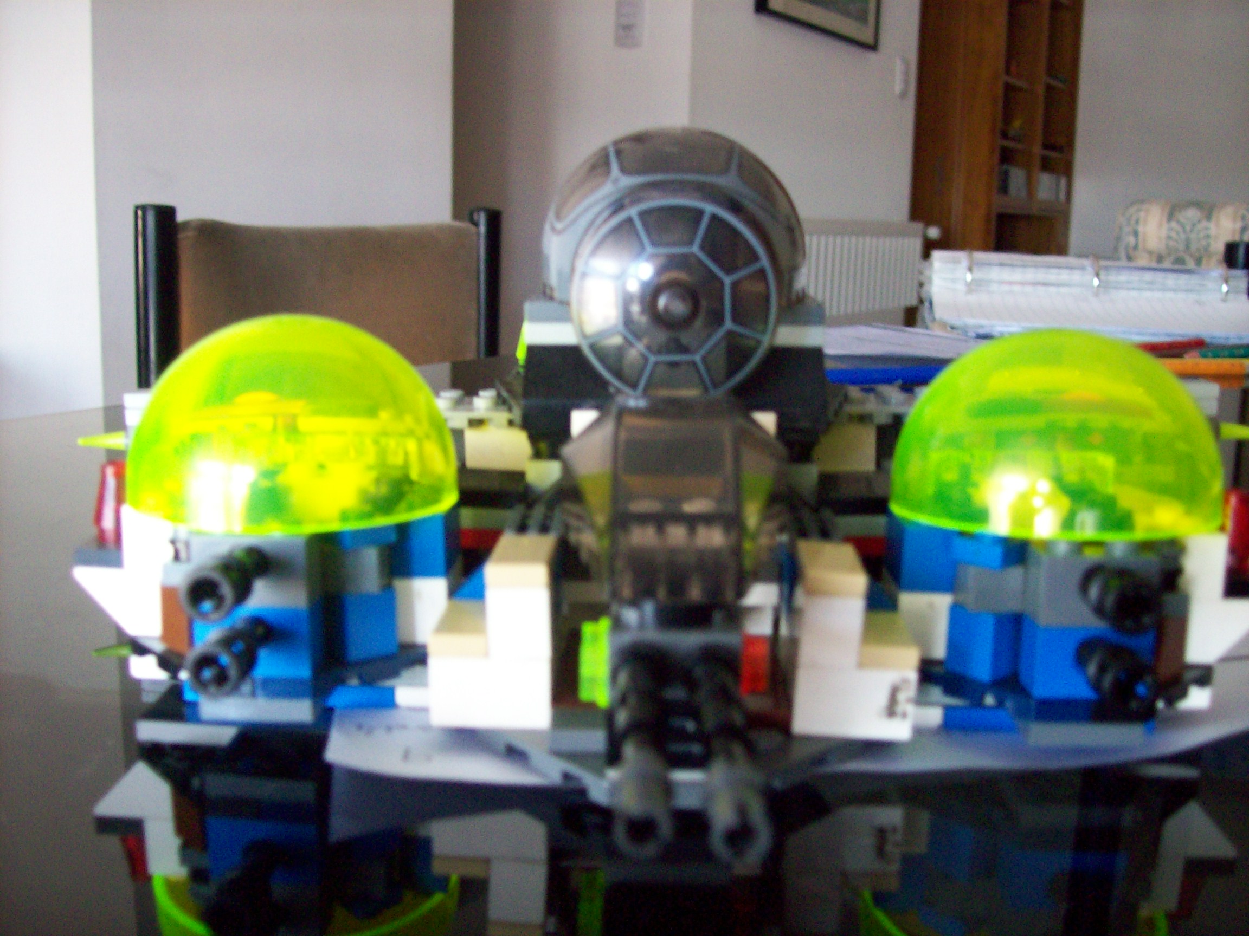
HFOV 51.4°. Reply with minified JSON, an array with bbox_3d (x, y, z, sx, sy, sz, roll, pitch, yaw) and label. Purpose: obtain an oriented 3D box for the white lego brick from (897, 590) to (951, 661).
[{"bbox_3d":[0.043,0.021,0.192,0.008,0.010,0.016,3,11,2],"label":"white lego brick"}]

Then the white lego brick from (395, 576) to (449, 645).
[{"bbox_3d":[-0.031,0.019,0.190,0.011,0.010,0.011,1,10,1],"label":"white lego brick"}]

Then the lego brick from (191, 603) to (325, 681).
[{"bbox_3d":[-0.050,0.023,0.177,0.016,0.010,0.008,0,11,2],"label":"lego brick"}]

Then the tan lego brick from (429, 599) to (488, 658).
[{"bbox_3d":[-0.021,0.022,0.176,0.008,0.003,0.016,0,11,3],"label":"tan lego brick"}]

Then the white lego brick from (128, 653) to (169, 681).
[{"bbox_3d":[-0.063,0.026,0.183,0.008,0.003,0.011,1,10,1],"label":"white lego brick"}]

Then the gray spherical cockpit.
[{"bbox_3d":[0.009,-0.038,0.233,0.048,0.046,0.058,1,10,1],"label":"gray spherical cockpit"}]

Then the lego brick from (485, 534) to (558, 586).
[{"bbox_3d":[-0.014,0.012,0.175,0.008,0.003,0.016,1,10,1],"label":"lego brick"}]

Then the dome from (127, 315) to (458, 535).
[{"bbox_3d":[-0.049,-0.009,0.196,0.048,0.028,0.048,1,10,1],"label":"dome"}]

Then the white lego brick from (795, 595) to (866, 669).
[{"bbox_3d":[0.027,0.020,0.177,0.008,0.010,0.016,3,11,2],"label":"white lego brick"}]

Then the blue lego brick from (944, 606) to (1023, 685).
[{"bbox_3d":[0.052,0.024,0.188,0.008,0.010,0.008,-10,16,-44],"label":"blue lego brick"}]

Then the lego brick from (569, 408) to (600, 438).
[{"bbox_3d":[-0.004,-0.004,0.209,0.008,0.010,0.009,1,10,1],"label":"lego brick"}]

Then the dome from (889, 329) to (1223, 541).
[{"bbox_3d":[0.065,-0.007,0.196,0.048,0.028,0.048,1,10,1],"label":"dome"}]

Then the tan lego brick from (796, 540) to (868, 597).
[{"bbox_3d":[0.028,0.013,0.174,0.008,0.003,0.016,1,10,1],"label":"tan lego brick"}]

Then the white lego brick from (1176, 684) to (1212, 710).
[{"bbox_3d":[0.075,0.030,0.180,0.008,0.003,0.011,1,10,1],"label":"white lego brick"}]

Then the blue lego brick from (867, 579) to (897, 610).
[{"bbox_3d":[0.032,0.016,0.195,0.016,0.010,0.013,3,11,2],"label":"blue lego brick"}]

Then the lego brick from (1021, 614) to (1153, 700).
[{"bbox_3d":[0.061,0.025,0.172,0.016,0.010,0.008,1,11,-3],"label":"lego brick"}]

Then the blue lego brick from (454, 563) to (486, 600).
[{"bbox_3d":[-0.016,0.015,0.193,0.016,0.010,0.013,0,11,3],"label":"blue lego brick"}]

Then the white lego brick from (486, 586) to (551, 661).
[{"bbox_3d":[-0.013,0.018,0.175,0.008,0.010,0.016,0,11,3],"label":"white lego brick"}]

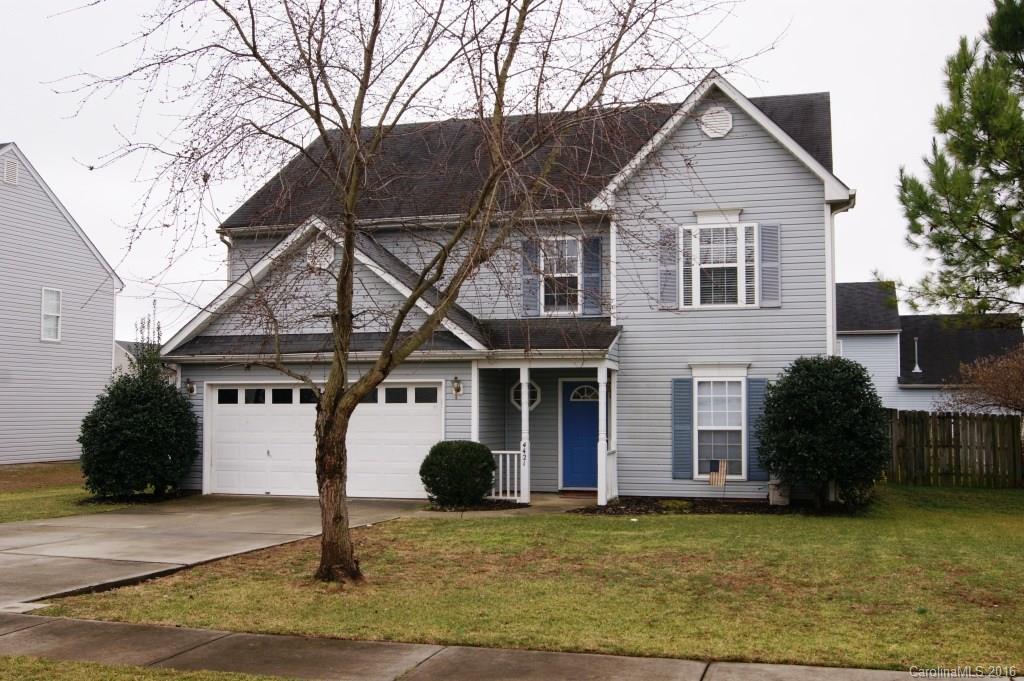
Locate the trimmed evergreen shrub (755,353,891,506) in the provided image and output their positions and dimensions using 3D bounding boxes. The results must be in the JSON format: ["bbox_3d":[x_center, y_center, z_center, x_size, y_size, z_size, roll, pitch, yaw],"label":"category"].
[{"bbox_3d":[5.232,1.534,17.220,2.108,2.559,2.045,-1,-4,15],"label":"trimmed evergreen shrub"}]

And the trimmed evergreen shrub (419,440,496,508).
[{"bbox_3d":[-0.944,2.329,17.912,1.345,1.149,1.345,0,-4,0],"label":"trimmed evergreen shrub"}]

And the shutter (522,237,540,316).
[{"bbox_3d":[0.386,-1.236,20.283,0.368,1.525,0.040,-1,-4,15],"label":"shutter"}]

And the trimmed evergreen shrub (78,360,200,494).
[{"bbox_3d":[-7.055,1.666,19.407,2.121,2.607,2.121,-1,-4,15],"label":"trimmed evergreen shrub"}]

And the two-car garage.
[{"bbox_3d":[-3.584,1.898,19.467,4.735,2.150,0.060,-1,-4,15],"label":"two-car garage"}]

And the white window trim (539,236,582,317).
[{"bbox_3d":[0.971,-1.276,20.126,0.845,1.593,0.080,-1,-4,15],"label":"white window trim"}]

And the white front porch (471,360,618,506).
[{"bbox_3d":[0.705,1.682,19.084,2.503,2.548,1.840,-1,-4,15],"label":"white front porch"}]

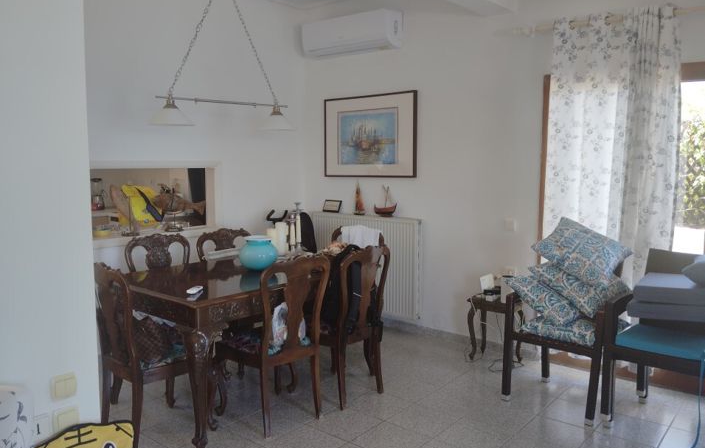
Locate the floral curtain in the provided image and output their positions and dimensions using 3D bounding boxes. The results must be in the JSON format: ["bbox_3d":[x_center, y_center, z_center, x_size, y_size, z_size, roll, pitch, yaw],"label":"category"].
[{"bbox_3d":[1.740,-0.208,3.943,0.820,2.410,0.120,5,8,39],"label":"floral curtain"}]

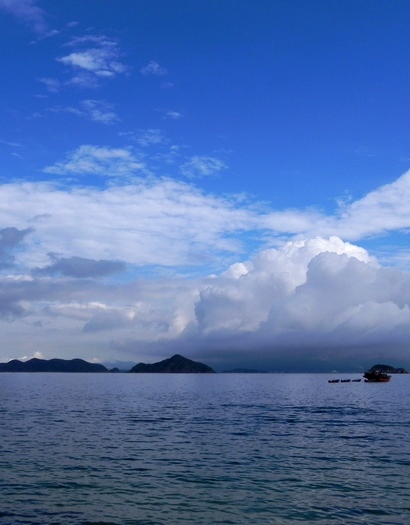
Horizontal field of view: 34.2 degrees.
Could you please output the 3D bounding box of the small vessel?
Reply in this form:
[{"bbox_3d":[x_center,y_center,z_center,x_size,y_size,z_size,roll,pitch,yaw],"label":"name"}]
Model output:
[{"bbox_3d":[64.626,42.522,250.000,10.800,4.900,3.500,-3,-10,16],"label":"small vessel"}]

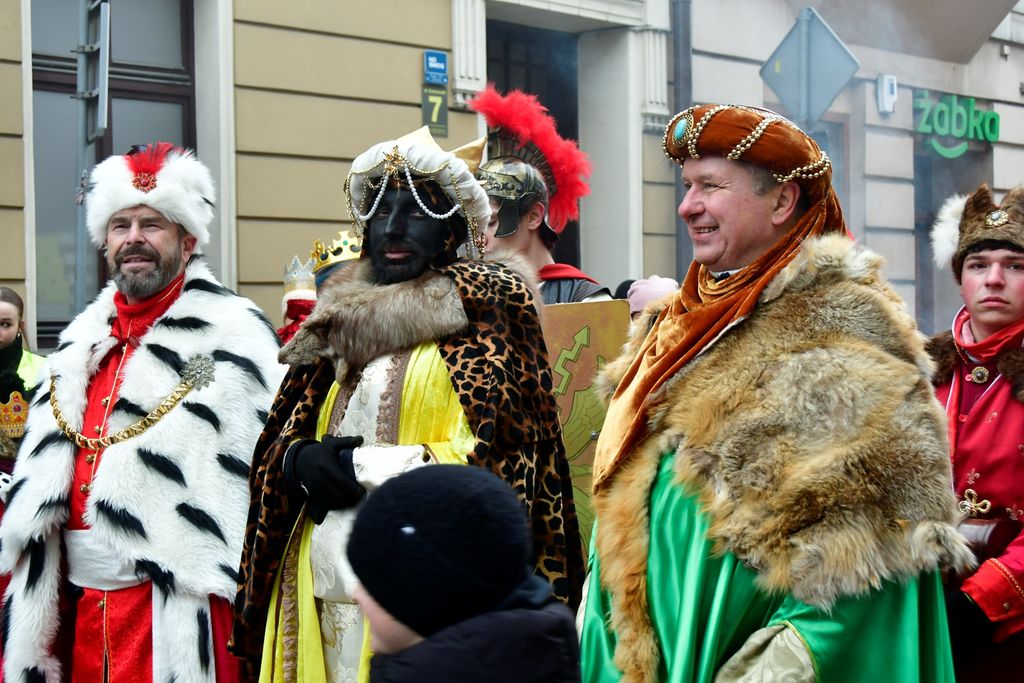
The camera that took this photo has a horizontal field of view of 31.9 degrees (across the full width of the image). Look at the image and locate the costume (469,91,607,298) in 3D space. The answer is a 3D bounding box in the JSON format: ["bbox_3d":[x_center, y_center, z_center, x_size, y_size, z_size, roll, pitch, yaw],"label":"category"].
[{"bbox_3d":[0.050,0.410,4.350,0.560,2.000,0.440,0,1,37],"label":"costume"}]

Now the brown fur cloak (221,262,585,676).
[{"bbox_3d":[-0.205,0.300,3.400,0.620,0.940,0.430,0,1,32],"label":"brown fur cloak"}]

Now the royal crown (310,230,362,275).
[{"bbox_3d":[-0.374,-0.211,4.200,0.190,0.080,0.190,-7,-11,8],"label":"royal crown"}]

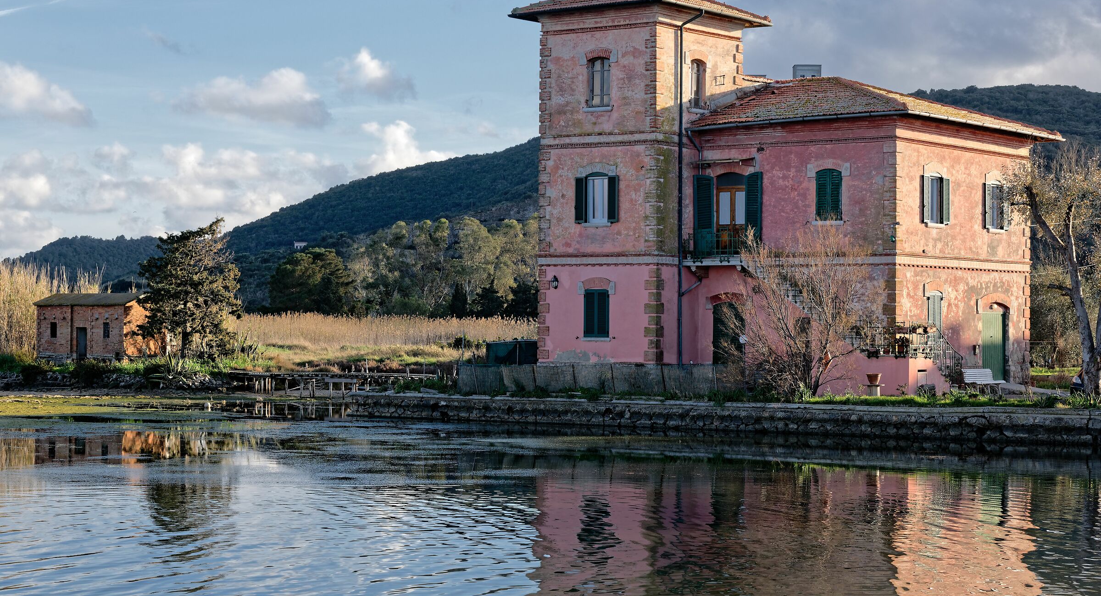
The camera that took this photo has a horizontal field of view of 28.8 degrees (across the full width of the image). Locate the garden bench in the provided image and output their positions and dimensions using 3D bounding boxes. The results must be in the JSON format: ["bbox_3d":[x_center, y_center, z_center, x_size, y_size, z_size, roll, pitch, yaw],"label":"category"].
[{"bbox_3d":[14.843,2.902,73.349,0.620,0.860,1.950,0,-1,39],"label":"garden bench"}]

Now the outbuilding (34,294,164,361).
[{"bbox_3d":[-20.893,1.423,99.643,6.764,3.287,2.889,0,-1,40],"label":"outbuilding"}]

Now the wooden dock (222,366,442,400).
[{"bbox_3d":[-9.172,3.606,89.262,9.600,1.080,2.100,0,-1,28],"label":"wooden dock"}]

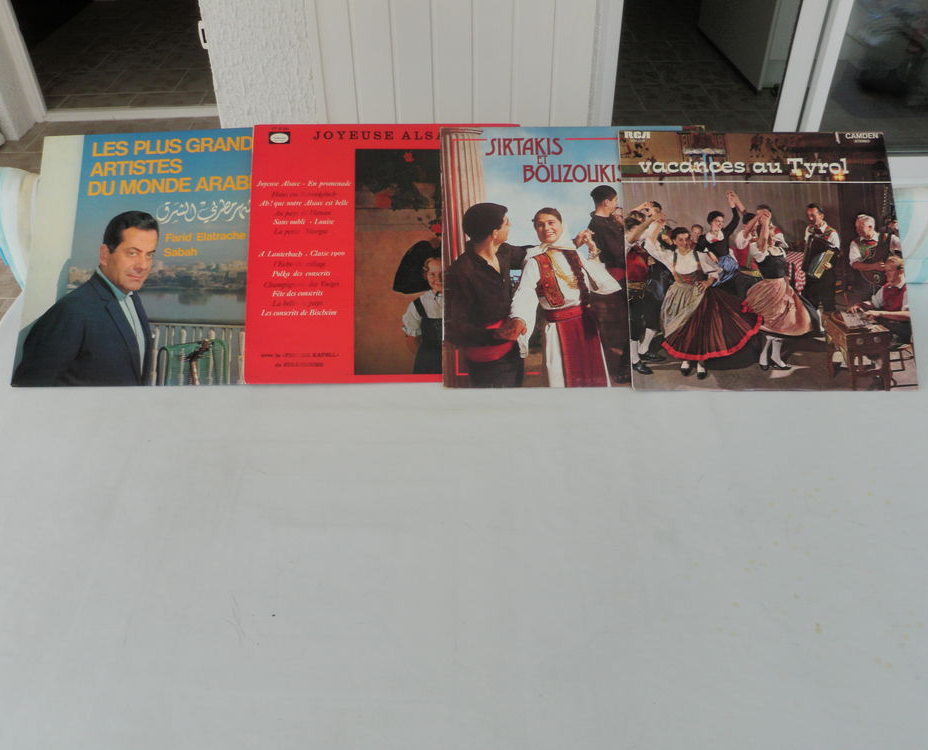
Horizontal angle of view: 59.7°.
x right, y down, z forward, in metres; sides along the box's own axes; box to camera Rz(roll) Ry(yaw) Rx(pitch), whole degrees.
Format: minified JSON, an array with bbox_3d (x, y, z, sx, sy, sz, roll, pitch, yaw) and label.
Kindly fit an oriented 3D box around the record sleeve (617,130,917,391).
[{"bbox_3d":[0.340,-0.134,0.917,0.313,0.005,0.313,0,76,-1],"label":"record sleeve"}]

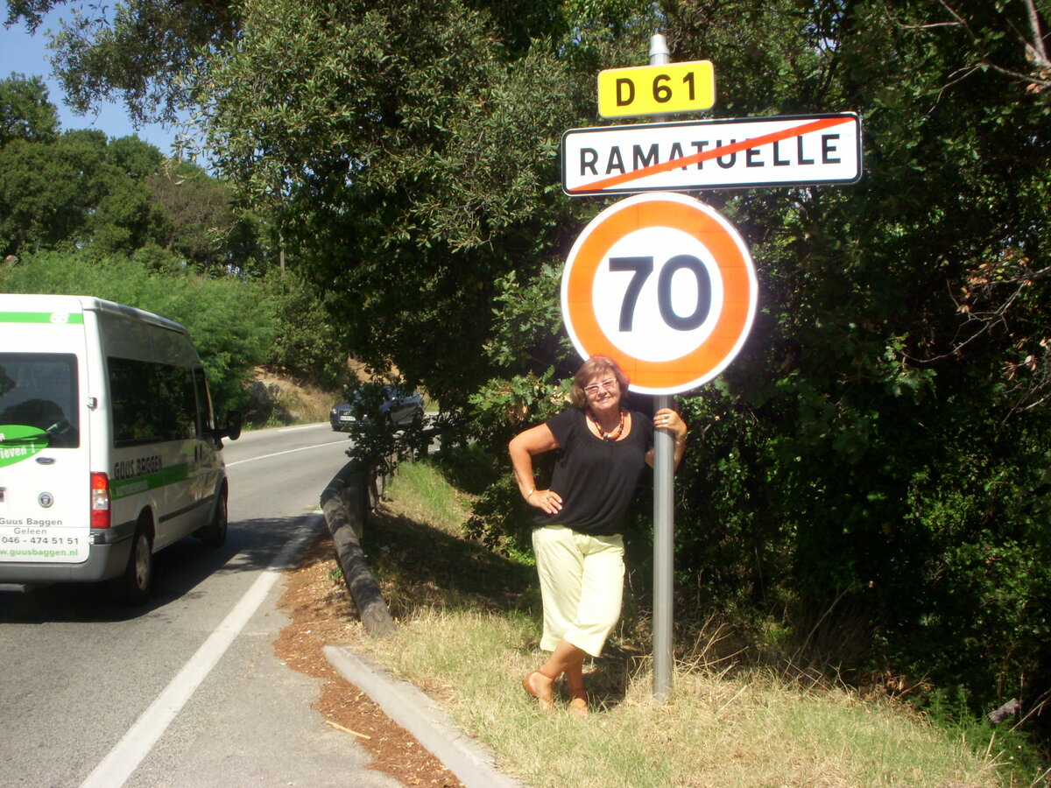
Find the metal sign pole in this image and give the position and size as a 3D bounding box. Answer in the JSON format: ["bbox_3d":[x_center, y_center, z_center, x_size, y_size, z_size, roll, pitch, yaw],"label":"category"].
[{"bbox_3d":[0.590,-0.110,5.000,0.086,2.900,0.086,0,0,15],"label":"metal sign pole"}]

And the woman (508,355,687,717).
[{"bbox_3d":[0.310,0.600,4.850,0.750,1.530,0.450,0,0,0],"label":"woman"}]

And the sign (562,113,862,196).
[{"bbox_3d":[0.790,-1.036,5.010,1.300,0.300,0.035,0,0,15],"label":"sign"}]

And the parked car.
[{"bbox_3d":[-4.620,0.360,36.300,1.780,1.430,4.350,2,2,17],"label":"parked car"}]

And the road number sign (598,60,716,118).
[{"bbox_3d":[0.562,-1.312,4.960,0.500,0.200,0.030,0,0,16],"label":"road number sign"}]

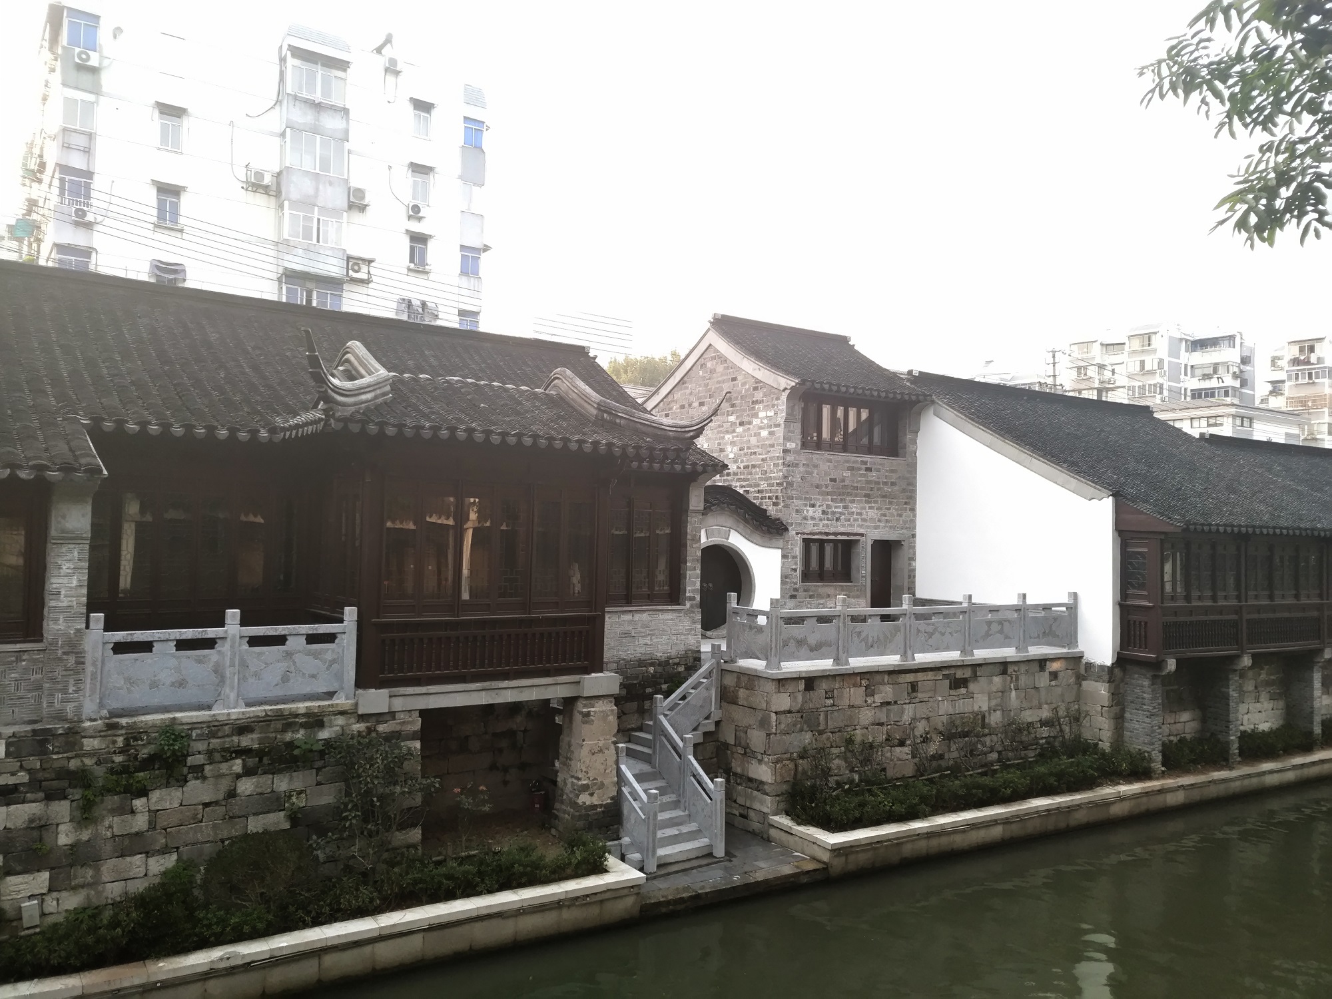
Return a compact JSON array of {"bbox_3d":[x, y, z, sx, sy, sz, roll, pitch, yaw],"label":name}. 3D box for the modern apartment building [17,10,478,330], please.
[{"bbox_3d":[-18.783,-7.728,43.934,16.000,21.900,15.000,3,-3,-34],"label":"modern apartment building"}]

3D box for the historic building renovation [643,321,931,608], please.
[{"bbox_3d":[2.895,-0.703,24.718,4.385,7.531,6.740,3,-3,-31],"label":"historic building renovation"}]

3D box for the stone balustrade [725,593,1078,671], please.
[{"bbox_3d":[4.615,2.263,17.534,7.812,1.112,1.117,3,-3,-31],"label":"stone balustrade"}]

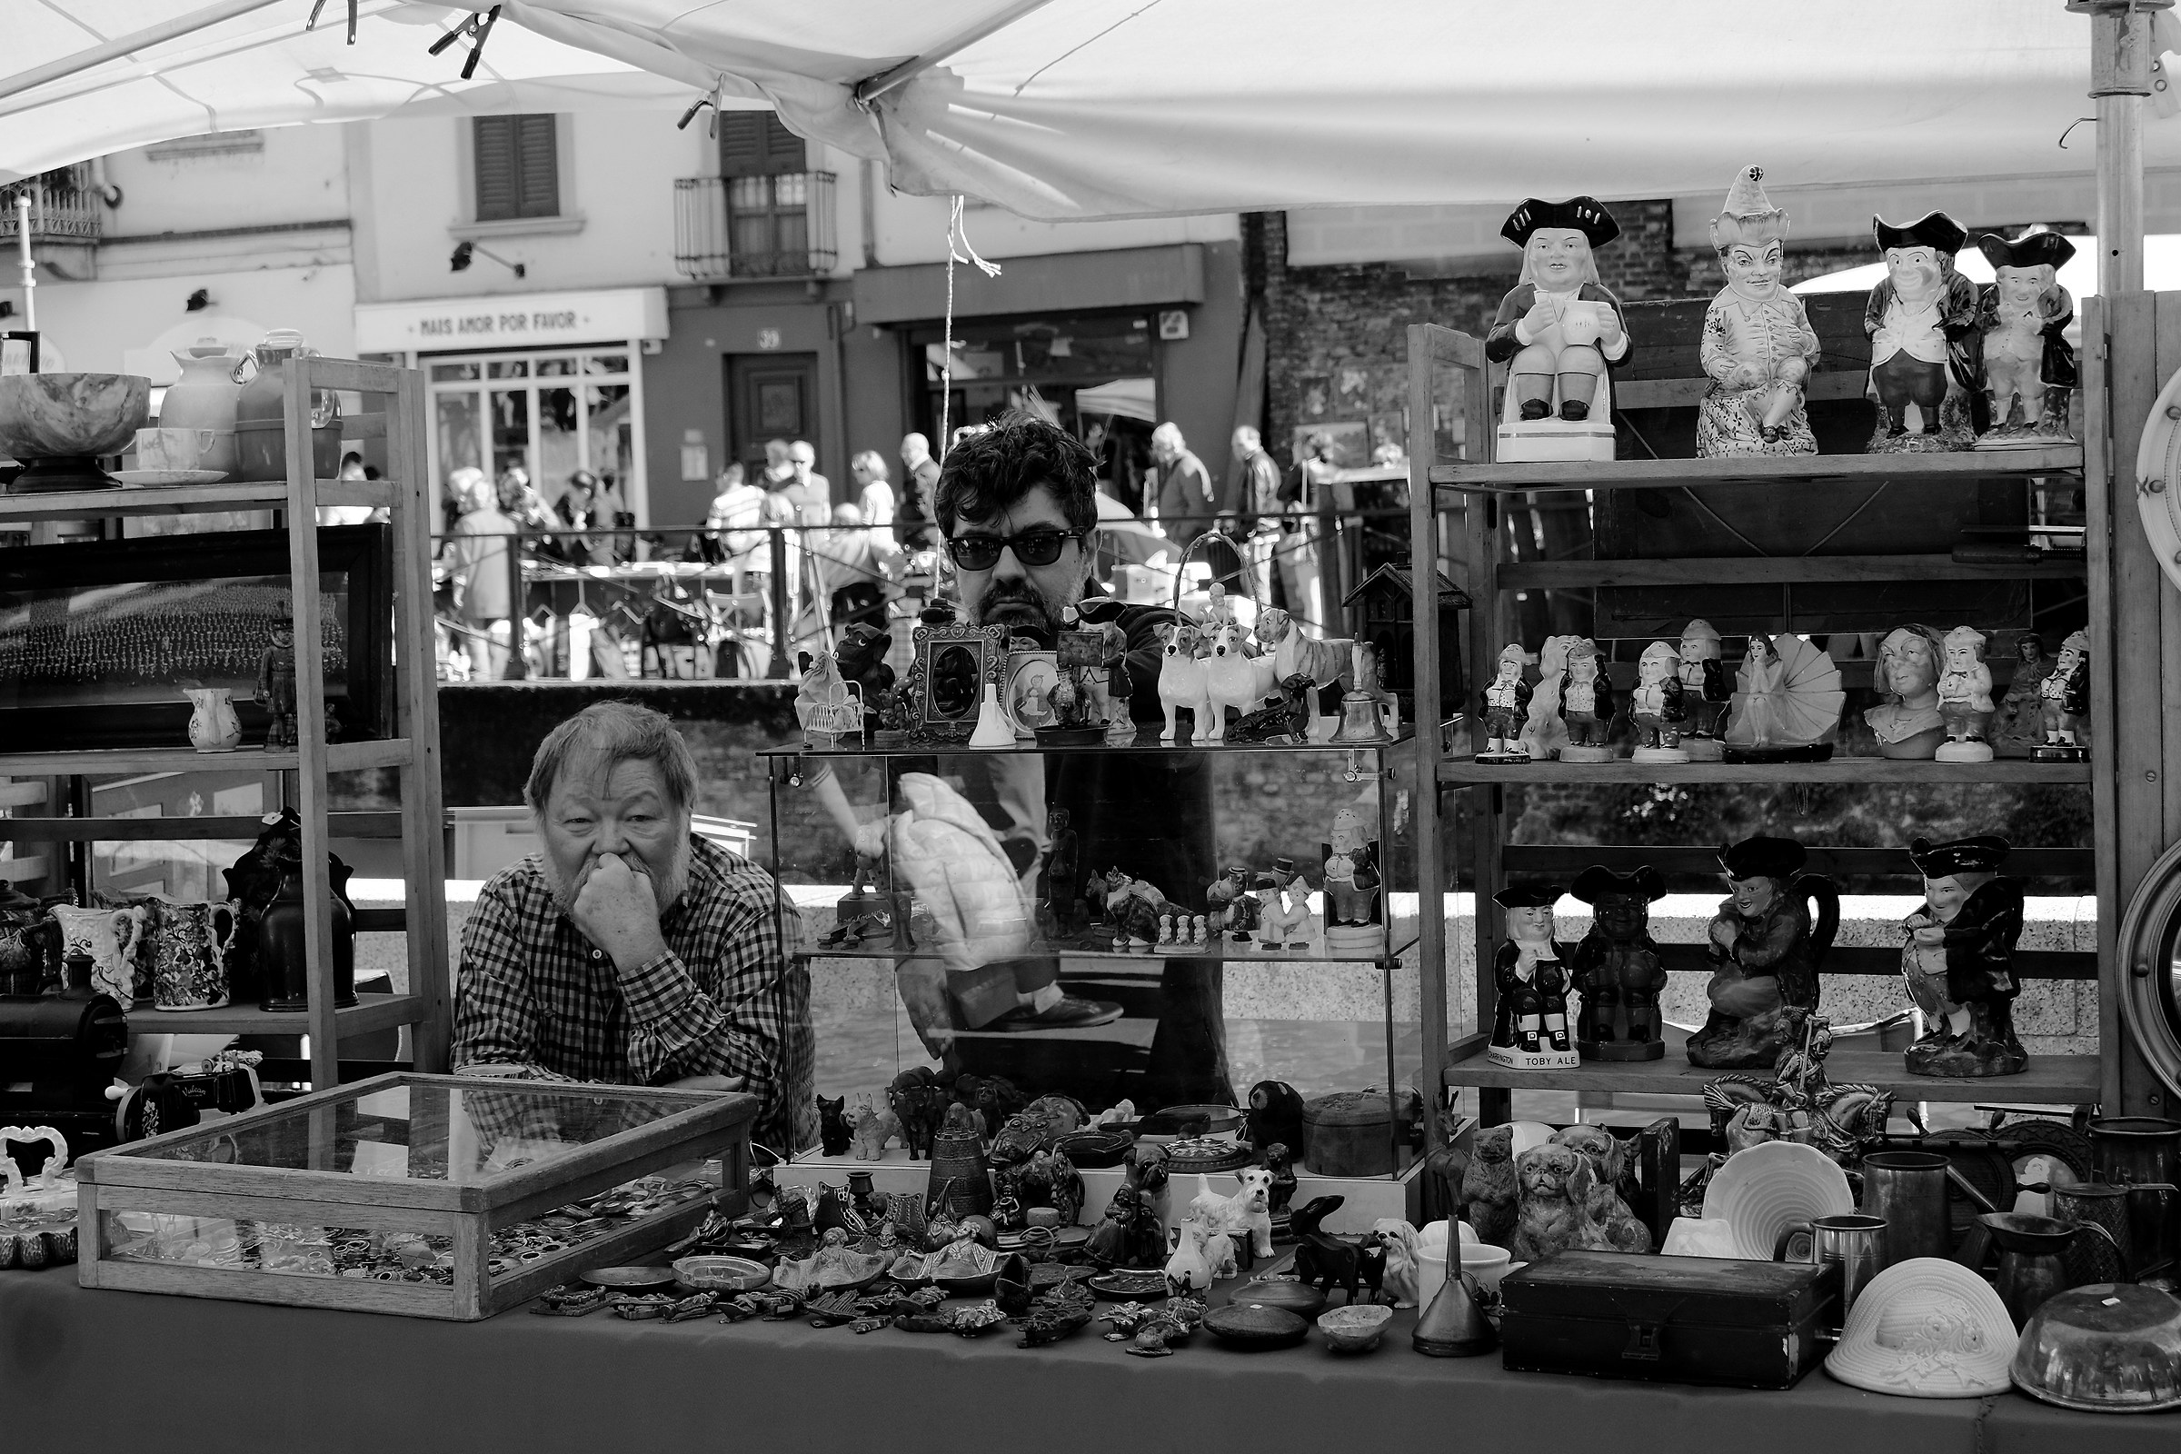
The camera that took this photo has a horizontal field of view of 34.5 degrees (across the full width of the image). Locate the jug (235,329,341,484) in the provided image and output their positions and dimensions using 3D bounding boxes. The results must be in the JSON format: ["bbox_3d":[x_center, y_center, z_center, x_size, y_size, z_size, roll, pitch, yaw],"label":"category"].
[{"bbox_3d":[-1.002,-0.397,4.371,0.150,0.197,0.132,-1,2,22],"label":"jug"}]

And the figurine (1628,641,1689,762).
[{"bbox_3d":[0.582,-0.026,3.596,0.056,0.127,0.055,1,4,35],"label":"figurine"}]

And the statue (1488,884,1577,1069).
[{"bbox_3d":[0.452,0.254,3.591,0.083,0.187,0.100,-2,3,-8],"label":"statue"}]

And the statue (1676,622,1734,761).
[{"bbox_3d":[0.654,-0.040,3.747,0.059,0.145,0.062,0,2,27],"label":"statue"}]

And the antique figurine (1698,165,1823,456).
[{"bbox_3d":[0.684,-0.424,3.592,0.127,0.297,0.130,-1,3,7],"label":"antique figurine"}]

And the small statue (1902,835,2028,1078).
[{"bbox_3d":[0.888,0.233,3.575,0.118,0.245,0.102,-4,4,-36],"label":"small statue"}]

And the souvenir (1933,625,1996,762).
[{"bbox_3d":[0.885,-0.035,3.559,0.057,0.137,0.060,0,2,27],"label":"souvenir"}]

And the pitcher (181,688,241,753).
[{"bbox_3d":[-1.007,-0.008,4.027,0.078,0.076,0.062,-4,4,-30],"label":"pitcher"}]

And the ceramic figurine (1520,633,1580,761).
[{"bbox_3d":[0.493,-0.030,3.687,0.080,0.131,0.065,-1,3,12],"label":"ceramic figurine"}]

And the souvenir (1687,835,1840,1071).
[{"bbox_3d":[0.700,0.236,3.656,0.148,0.241,0.112,-3,3,-28],"label":"souvenir"}]

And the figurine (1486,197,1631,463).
[{"bbox_3d":[0.474,-0.403,3.564,0.145,0.268,0.145,-2,3,2],"label":"figurine"}]

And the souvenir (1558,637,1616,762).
[{"bbox_3d":[0.519,-0.028,3.682,0.055,0.130,0.055,-1,2,19],"label":"souvenir"}]

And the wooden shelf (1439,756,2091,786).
[{"bbox_3d":[0.722,0.042,3.714,0.659,0.021,0.275,-1,2,18],"label":"wooden shelf"}]

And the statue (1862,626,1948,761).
[{"bbox_3d":[0.809,-0.035,3.478,0.085,0.132,0.074,1,4,40],"label":"statue"}]

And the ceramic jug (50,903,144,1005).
[{"bbox_3d":[-1.180,0.273,4.173,0.106,0.124,0.074,-1,3,8],"label":"ceramic jug"}]

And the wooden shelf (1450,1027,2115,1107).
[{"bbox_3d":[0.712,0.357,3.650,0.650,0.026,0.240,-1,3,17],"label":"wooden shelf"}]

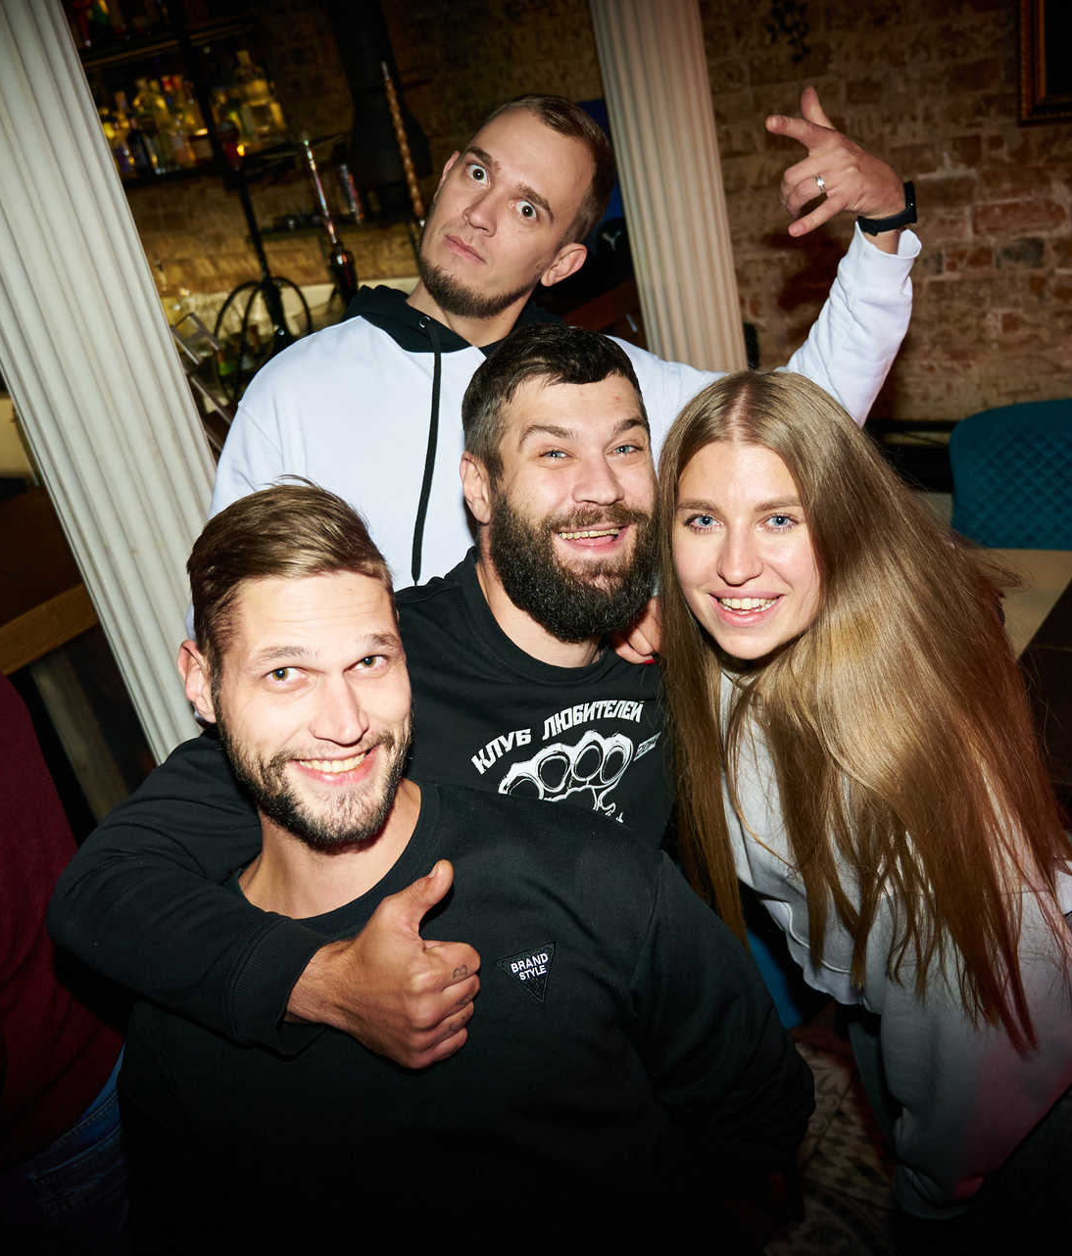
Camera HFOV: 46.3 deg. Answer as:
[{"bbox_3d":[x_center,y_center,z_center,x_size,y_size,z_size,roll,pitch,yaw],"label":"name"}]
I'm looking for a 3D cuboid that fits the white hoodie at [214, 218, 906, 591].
[{"bbox_3d":[0.033,-0.084,1.571,0.820,0.720,0.370,-9,26,-6],"label":"white hoodie"}]

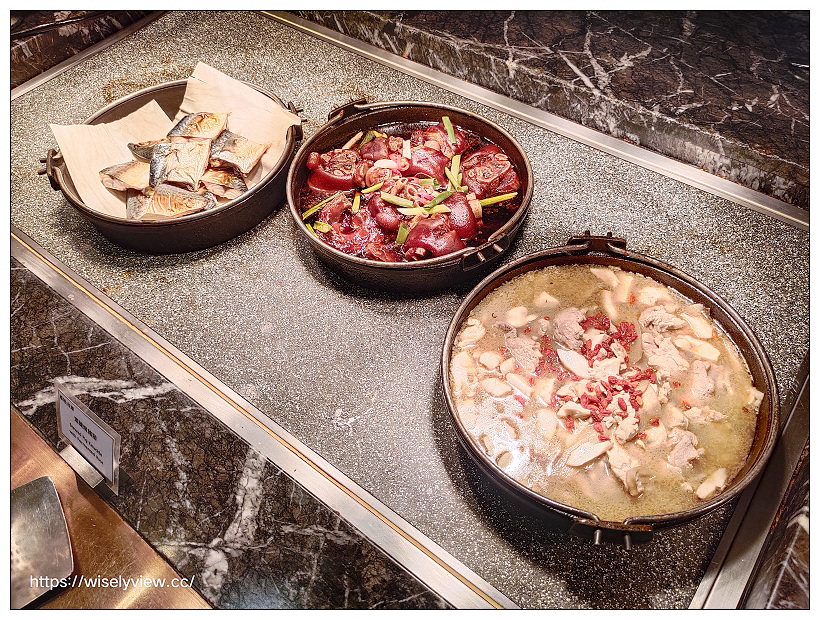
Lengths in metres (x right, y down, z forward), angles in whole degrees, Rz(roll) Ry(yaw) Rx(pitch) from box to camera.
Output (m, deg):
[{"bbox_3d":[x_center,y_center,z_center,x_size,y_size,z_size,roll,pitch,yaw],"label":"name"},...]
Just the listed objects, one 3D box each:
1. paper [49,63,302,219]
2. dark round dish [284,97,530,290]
[{"bbox_3d":[-0.365,-0.251,0.924,0.296,0.099,0.305,36,63,24],"label":"paper"},{"bbox_3d":[0.000,-0.177,0.882,0.357,0.073,0.388,-1,54,1],"label":"dark round dish"}]

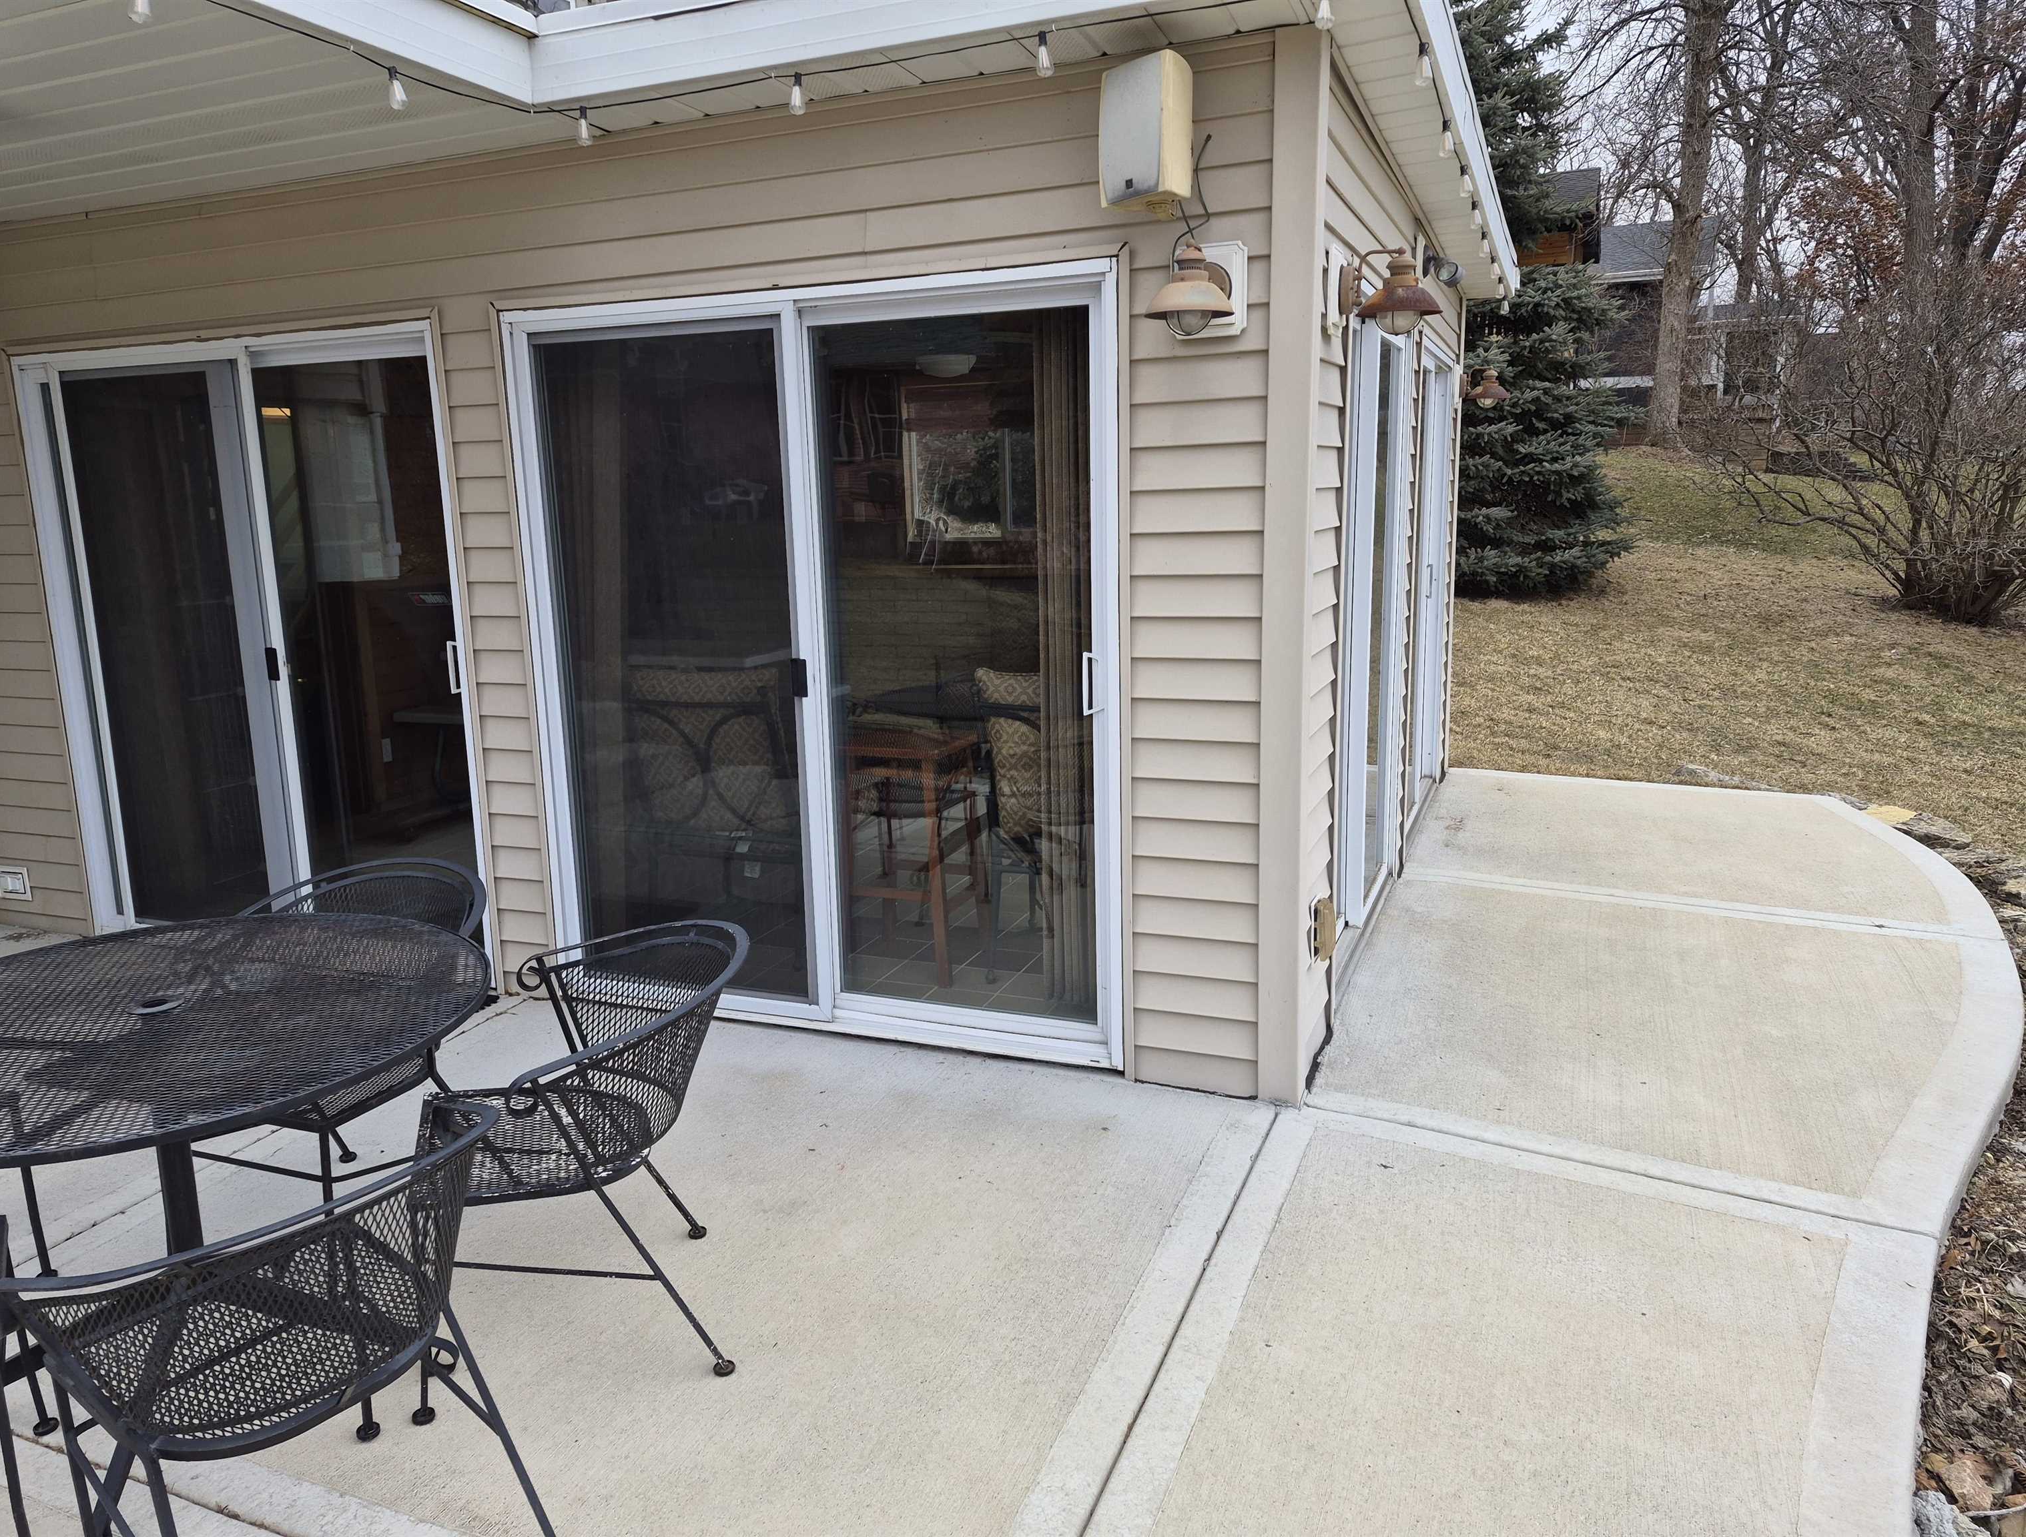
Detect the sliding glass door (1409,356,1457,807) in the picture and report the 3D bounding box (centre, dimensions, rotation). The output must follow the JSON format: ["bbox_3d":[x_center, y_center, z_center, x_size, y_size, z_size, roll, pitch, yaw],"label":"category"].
[{"bbox_3d":[1.831,-0.775,6.084,0.100,2.020,1.540,3,12,22],"label":"sliding glass door"}]

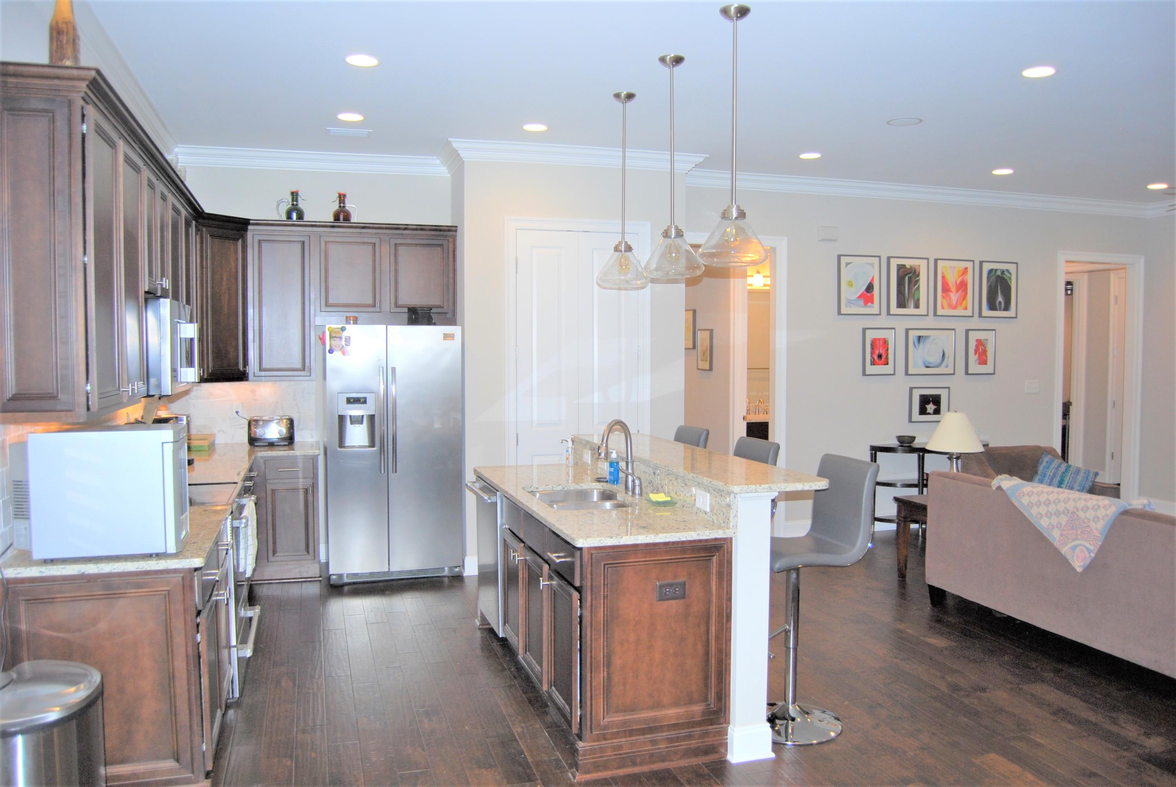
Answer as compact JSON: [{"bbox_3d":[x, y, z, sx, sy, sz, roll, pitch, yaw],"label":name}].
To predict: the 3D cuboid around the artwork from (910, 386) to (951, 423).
[{"bbox_3d":[3.079,0.102,7.956,0.421,0.328,0.032,-1,3,-18],"label":"artwork"}]

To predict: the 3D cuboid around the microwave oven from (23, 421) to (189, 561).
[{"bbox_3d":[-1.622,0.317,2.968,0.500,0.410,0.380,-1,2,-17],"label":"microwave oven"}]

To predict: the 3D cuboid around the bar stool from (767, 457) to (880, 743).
[{"bbox_3d":[0.877,0.845,3.725,0.500,1.125,0.430,-1,2,-17],"label":"bar stool"}]

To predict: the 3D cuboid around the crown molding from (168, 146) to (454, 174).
[{"bbox_3d":[-2.021,-1.705,6.484,2.010,0.130,0.110,-1,3,-15],"label":"crown molding"}]

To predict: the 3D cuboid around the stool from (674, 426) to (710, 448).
[{"bbox_3d":[0.427,0.773,5.192,0.470,1.137,0.390,-1,3,-22],"label":"stool"}]

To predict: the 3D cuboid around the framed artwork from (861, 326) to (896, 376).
[{"bbox_3d":[2.577,-0.362,7.789,0.325,0.425,0.030,-1,2,-17],"label":"framed artwork"}]

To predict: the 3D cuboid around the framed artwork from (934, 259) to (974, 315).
[{"bbox_3d":[3.253,-0.931,7.841,0.429,0.513,0.028,-1,3,-17],"label":"framed artwork"}]

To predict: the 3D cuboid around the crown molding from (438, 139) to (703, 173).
[{"bbox_3d":[-0.045,-1.677,6.265,1.920,0.117,0.140,-1,3,-17],"label":"crown molding"}]

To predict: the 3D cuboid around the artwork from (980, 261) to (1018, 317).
[{"bbox_3d":[3.719,-0.935,7.994,0.430,0.512,0.028,-1,3,-17],"label":"artwork"}]

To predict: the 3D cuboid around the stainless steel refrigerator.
[{"bbox_3d":[-1.400,0.402,6.332,0.912,1.762,0.730,-1,3,-17],"label":"stainless steel refrigerator"}]

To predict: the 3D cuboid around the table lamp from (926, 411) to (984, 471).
[{"bbox_3d":[2.519,0.424,6.062,0.380,0.645,0.380,-1,3,-18],"label":"table lamp"}]

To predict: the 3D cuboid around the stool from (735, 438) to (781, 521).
[{"bbox_3d":[0.645,0.814,4.473,0.500,1.125,0.430,-1,2,-17],"label":"stool"}]

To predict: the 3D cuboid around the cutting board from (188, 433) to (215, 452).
[{"bbox_3d":[-2.782,0.353,6.225,0.250,0.065,0.430,-1,2,-17],"label":"cutting board"}]

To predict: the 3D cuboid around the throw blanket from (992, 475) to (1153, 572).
[{"bbox_3d":[2.493,0.698,4.622,0.190,0.380,0.910,-1,3,-18],"label":"throw blanket"}]

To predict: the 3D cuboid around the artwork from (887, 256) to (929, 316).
[{"bbox_3d":[2.788,-0.929,7.689,0.432,0.510,0.028,-1,3,-17],"label":"artwork"}]

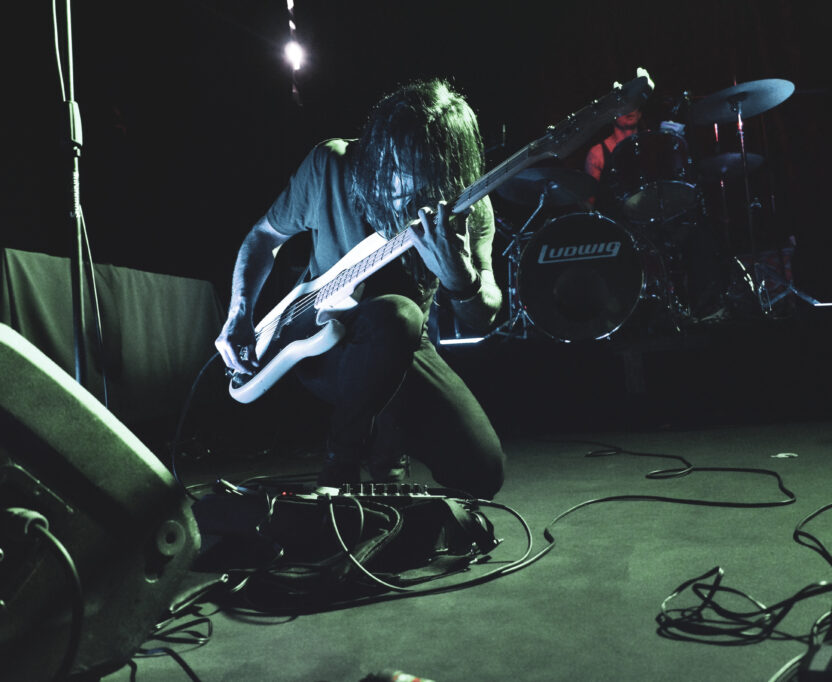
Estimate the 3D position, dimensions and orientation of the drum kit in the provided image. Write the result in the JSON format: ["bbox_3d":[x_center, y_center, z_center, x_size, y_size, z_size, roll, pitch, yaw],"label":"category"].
[{"bbox_3d":[1.110,-0.620,3.970,1.600,1.250,1.350,-5,-2,25],"label":"drum kit"}]

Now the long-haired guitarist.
[{"bbox_3d":[-0.150,-0.065,1.850,0.660,0.940,0.820,-3,-2,-12],"label":"long-haired guitarist"}]

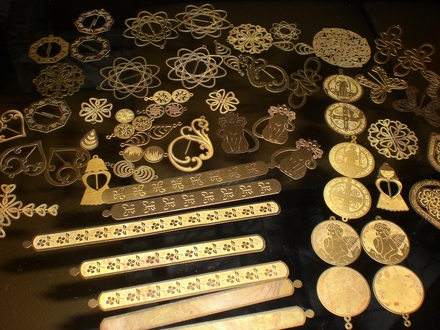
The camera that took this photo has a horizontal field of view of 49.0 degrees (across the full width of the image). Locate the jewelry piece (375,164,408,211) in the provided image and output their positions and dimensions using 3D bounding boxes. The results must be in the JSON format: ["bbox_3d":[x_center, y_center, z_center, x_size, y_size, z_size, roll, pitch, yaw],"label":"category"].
[{"bbox_3d":[0.125,0.016,0.355,0.023,0.002,0.043,5,55,-1],"label":"jewelry piece"}]

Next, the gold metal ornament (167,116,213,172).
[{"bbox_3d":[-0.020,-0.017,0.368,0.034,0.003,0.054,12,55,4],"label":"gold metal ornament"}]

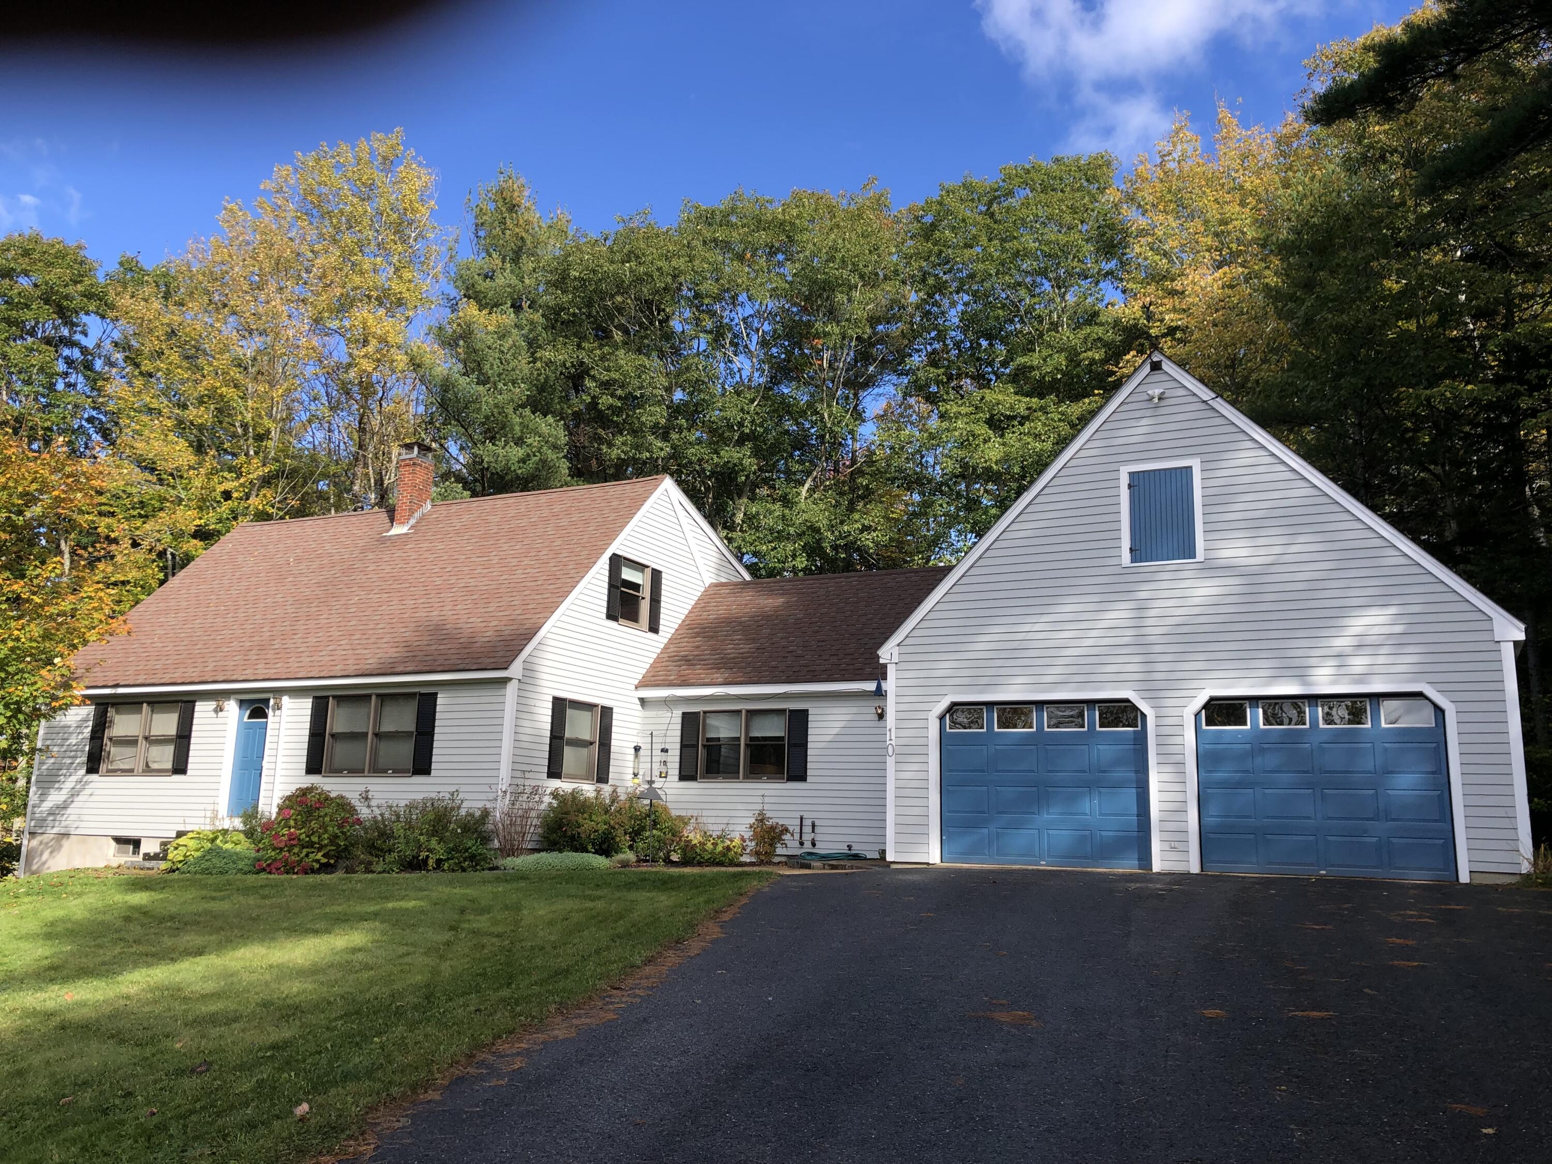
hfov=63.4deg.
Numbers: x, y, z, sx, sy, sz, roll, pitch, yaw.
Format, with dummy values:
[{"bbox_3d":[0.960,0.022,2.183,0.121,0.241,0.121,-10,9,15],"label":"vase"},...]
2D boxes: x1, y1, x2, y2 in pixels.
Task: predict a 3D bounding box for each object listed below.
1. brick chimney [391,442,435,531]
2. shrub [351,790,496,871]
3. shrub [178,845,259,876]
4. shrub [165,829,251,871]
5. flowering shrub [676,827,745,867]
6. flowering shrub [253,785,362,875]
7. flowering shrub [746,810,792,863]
[{"bbox_3d":[-7.651,-1.971,26.570,0.445,1.832,0.577,-4,-12,26],"label":"brick chimney"},{"bbox_3d":[-5.327,3.757,18.958,2.328,1.180,1.366,-4,-12,26],"label":"shrub"},{"bbox_3d":[-8.487,4.219,19.126,1.164,0.429,1.012,-4,-12,26],"label":"shrub"},{"bbox_3d":[-9.011,4.248,19.961,1.265,0.635,1.214,-4,-12,26],"label":"shrub"},{"bbox_3d":[-1.090,4.394,20.897,1.164,0.642,0.911,-4,-12,26],"label":"flowering shrub"},{"bbox_3d":[-7.225,3.809,19.384,1.518,1.329,1.467,-4,-12,26],"label":"flowering shrub"},{"bbox_3d":[-0.110,4.190,20.735,0.729,0.896,0.708,1,-11,0],"label":"flowering shrub"}]

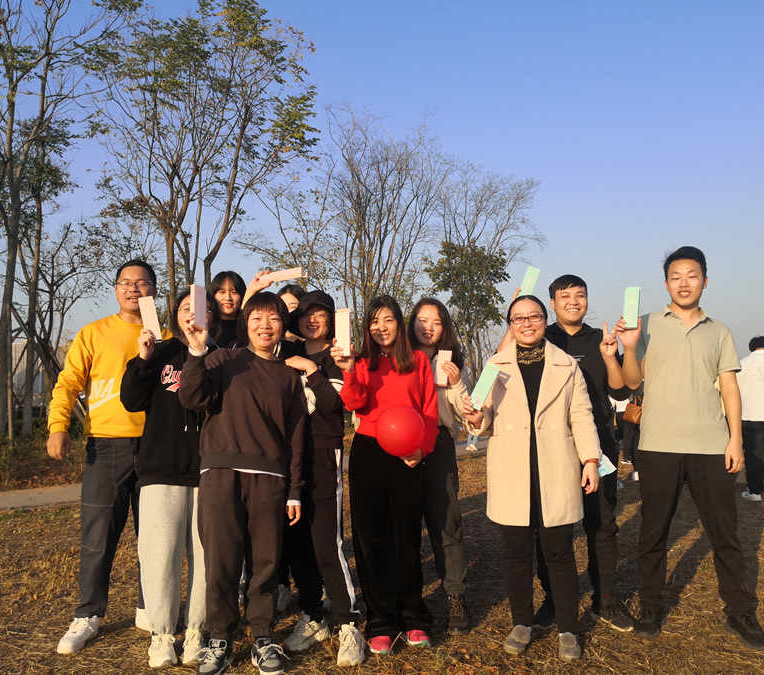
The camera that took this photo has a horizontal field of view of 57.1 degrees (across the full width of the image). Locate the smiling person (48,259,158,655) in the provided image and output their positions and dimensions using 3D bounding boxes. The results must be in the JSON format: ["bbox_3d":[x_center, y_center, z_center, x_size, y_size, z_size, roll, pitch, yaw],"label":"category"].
[{"bbox_3d":[-1.300,0.503,3.348,0.522,1.766,0.500,0,-5,0],"label":"smiling person"}]

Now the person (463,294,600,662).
[{"bbox_3d":[0.680,0.589,3.191,0.577,1.566,0.450,-1,-5,8],"label":"person"}]

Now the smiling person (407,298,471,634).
[{"bbox_3d":[0.260,0.602,3.503,0.427,1.597,0.380,0,-5,5],"label":"smiling person"}]

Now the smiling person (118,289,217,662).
[{"bbox_3d":[-0.913,0.569,3.045,0.441,1.579,0.420,1,-5,-8],"label":"smiling person"}]

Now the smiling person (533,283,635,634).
[{"bbox_3d":[0.924,0.543,3.572,0.639,1.728,0.500,-1,-5,8],"label":"smiling person"}]

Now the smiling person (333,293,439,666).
[{"bbox_3d":[0.021,0.590,3.257,0.465,1.576,0.400,0,-5,0],"label":"smiling person"}]

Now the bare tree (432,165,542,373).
[{"bbox_3d":[3.205,-1.156,21.197,3.369,8.361,3.200,0,-5,0],"label":"bare tree"}]

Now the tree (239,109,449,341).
[{"bbox_3d":[-0.951,-1.552,17.216,5.240,8.416,4.500,0,-5,0],"label":"tree"}]

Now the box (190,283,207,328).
[{"bbox_3d":[-0.751,-0.127,2.880,0.064,0.190,0.042,3,-7,-38],"label":"box"}]

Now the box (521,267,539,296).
[{"bbox_3d":[0.731,-0.255,3.480,0.064,0.190,0.040,17,-13,7],"label":"box"}]

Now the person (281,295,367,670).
[{"bbox_3d":[-0.290,0.574,3.154,0.445,1.588,0.450,0,-5,5],"label":"person"}]

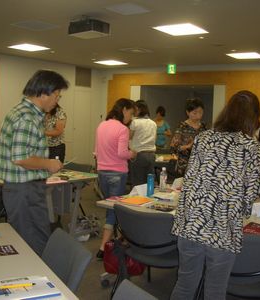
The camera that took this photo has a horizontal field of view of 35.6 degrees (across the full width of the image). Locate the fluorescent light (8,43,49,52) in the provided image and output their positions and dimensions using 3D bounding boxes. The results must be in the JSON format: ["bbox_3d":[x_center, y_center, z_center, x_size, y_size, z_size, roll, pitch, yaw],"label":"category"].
[{"bbox_3d":[-2.050,-2.101,8.249,0.600,0.060,0.600,6,5,39],"label":"fluorescent light"}]

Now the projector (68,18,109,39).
[{"bbox_3d":[-0.538,-1.595,5.349,0.450,0.150,0.320,6,5,39],"label":"projector"}]

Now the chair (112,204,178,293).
[{"bbox_3d":[0.173,0.781,2.886,0.520,0.790,0.550,5,5,24],"label":"chair"}]

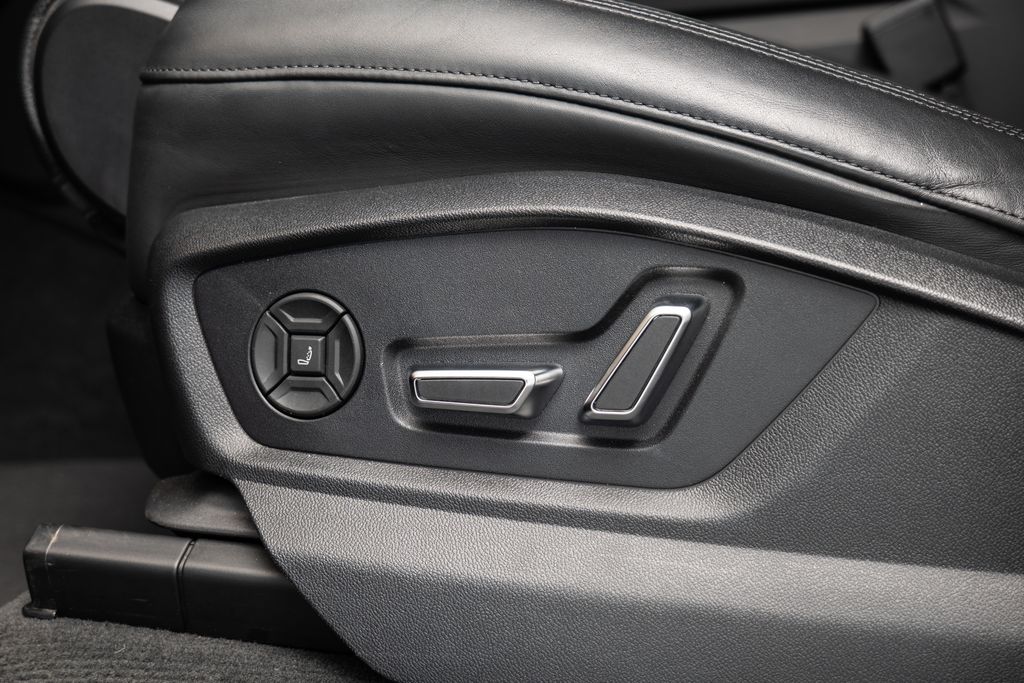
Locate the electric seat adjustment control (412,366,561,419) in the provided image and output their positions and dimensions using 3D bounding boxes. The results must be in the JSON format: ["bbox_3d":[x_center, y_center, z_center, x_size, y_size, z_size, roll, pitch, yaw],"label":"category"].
[{"bbox_3d":[-0.011,0.020,0.467,0.052,0.018,0.018,2,5,19],"label":"electric seat adjustment control"}]

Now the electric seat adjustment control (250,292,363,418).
[{"bbox_3d":[-0.081,0.005,0.495,0.050,0.050,0.010,2,5,19],"label":"electric seat adjustment control"}]

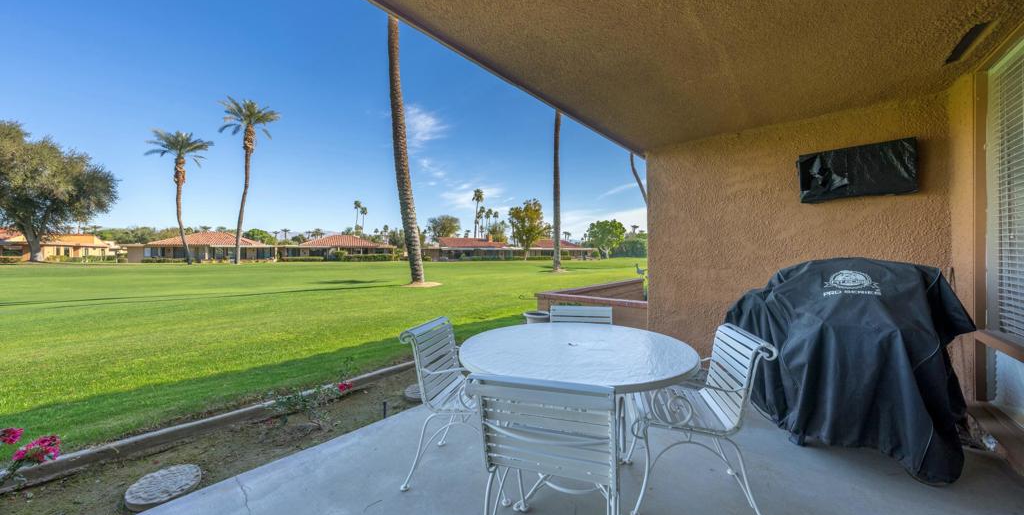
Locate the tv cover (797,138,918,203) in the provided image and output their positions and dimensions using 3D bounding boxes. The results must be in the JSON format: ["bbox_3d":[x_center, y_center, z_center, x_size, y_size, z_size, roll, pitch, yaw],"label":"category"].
[{"bbox_3d":[2.890,-0.710,2.890,0.700,0.435,0.100,0,0,41],"label":"tv cover"}]

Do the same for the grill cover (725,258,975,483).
[{"bbox_3d":[2.180,0.600,2.360,1.220,1.200,0.740,0,0,37],"label":"grill cover"}]

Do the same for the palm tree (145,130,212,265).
[{"bbox_3d":[-46.749,-8.368,48.000,7.000,18.836,7.000,0,0,0],"label":"palm tree"}]

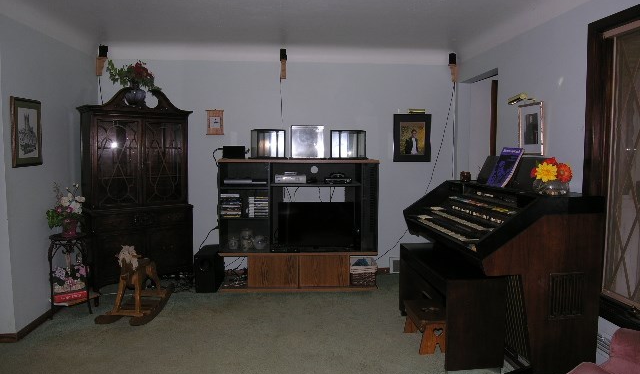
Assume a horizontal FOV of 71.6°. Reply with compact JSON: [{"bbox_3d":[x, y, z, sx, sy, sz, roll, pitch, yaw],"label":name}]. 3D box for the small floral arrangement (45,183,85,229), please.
[{"bbox_3d":[-2.085,0.157,3.668,0.280,0.375,0.260,0,5,-5],"label":"small floral arrangement"}]

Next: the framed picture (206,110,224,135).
[{"bbox_3d":[-1.109,-0.676,4.689,0.186,0.262,0.025,0,5,-5],"label":"framed picture"}]

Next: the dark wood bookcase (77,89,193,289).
[{"bbox_3d":[-1.851,0.008,4.525,1.030,1.970,0.470,-3,7,-32],"label":"dark wood bookcase"}]

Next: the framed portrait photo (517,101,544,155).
[{"bbox_3d":[1.577,-0.429,3.309,0.025,0.380,0.315,0,6,-4],"label":"framed portrait photo"}]

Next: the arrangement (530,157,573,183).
[{"bbox_3d":[1.407,-0.100,2.698,0.225,0.155,0.170,0,6,-4],"label":"arrangement"}]

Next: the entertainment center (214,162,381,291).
[{"bbox_3d":[-0.218,0.363,4.540,1.570,1.280,0.460,0,6,-4],"label":"entertainment center"}]

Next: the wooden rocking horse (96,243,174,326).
[{"bbox_3d":[-1.573,0.763,3.838,0.320,0.600,0.780,0,5,5],"label":"wooden rocking horse"}]

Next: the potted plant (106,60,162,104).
[{"bbox_3d":[-1.819,-1.004,4.327,0.490,0.450,0.340,-3,7,-32],"label":"potted plant"}]

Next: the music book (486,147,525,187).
[{"bbox_3d":[1.356,-0.142,3.249,0.022,0.305,0.240,26,3,-6],"label":"music book"}]

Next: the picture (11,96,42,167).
[{"bbox_3d":[-2.196,-0.406,3.341,0.030,0.505,0.370,0,5,-5],"label":"picture"}]

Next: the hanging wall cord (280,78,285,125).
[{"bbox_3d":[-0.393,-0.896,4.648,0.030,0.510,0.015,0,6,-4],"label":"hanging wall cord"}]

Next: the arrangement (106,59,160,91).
[{"bbox_3d":[-1.811,-1.088,4.328,0.500,0.300,0.320,-2,6,-25],"label":"arrangement"}]

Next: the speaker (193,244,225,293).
[{"bbox_3d":[-1.113,0.820,4.466,0.200,0.375,0.400,0,6,-4],"label":"speaker"}]

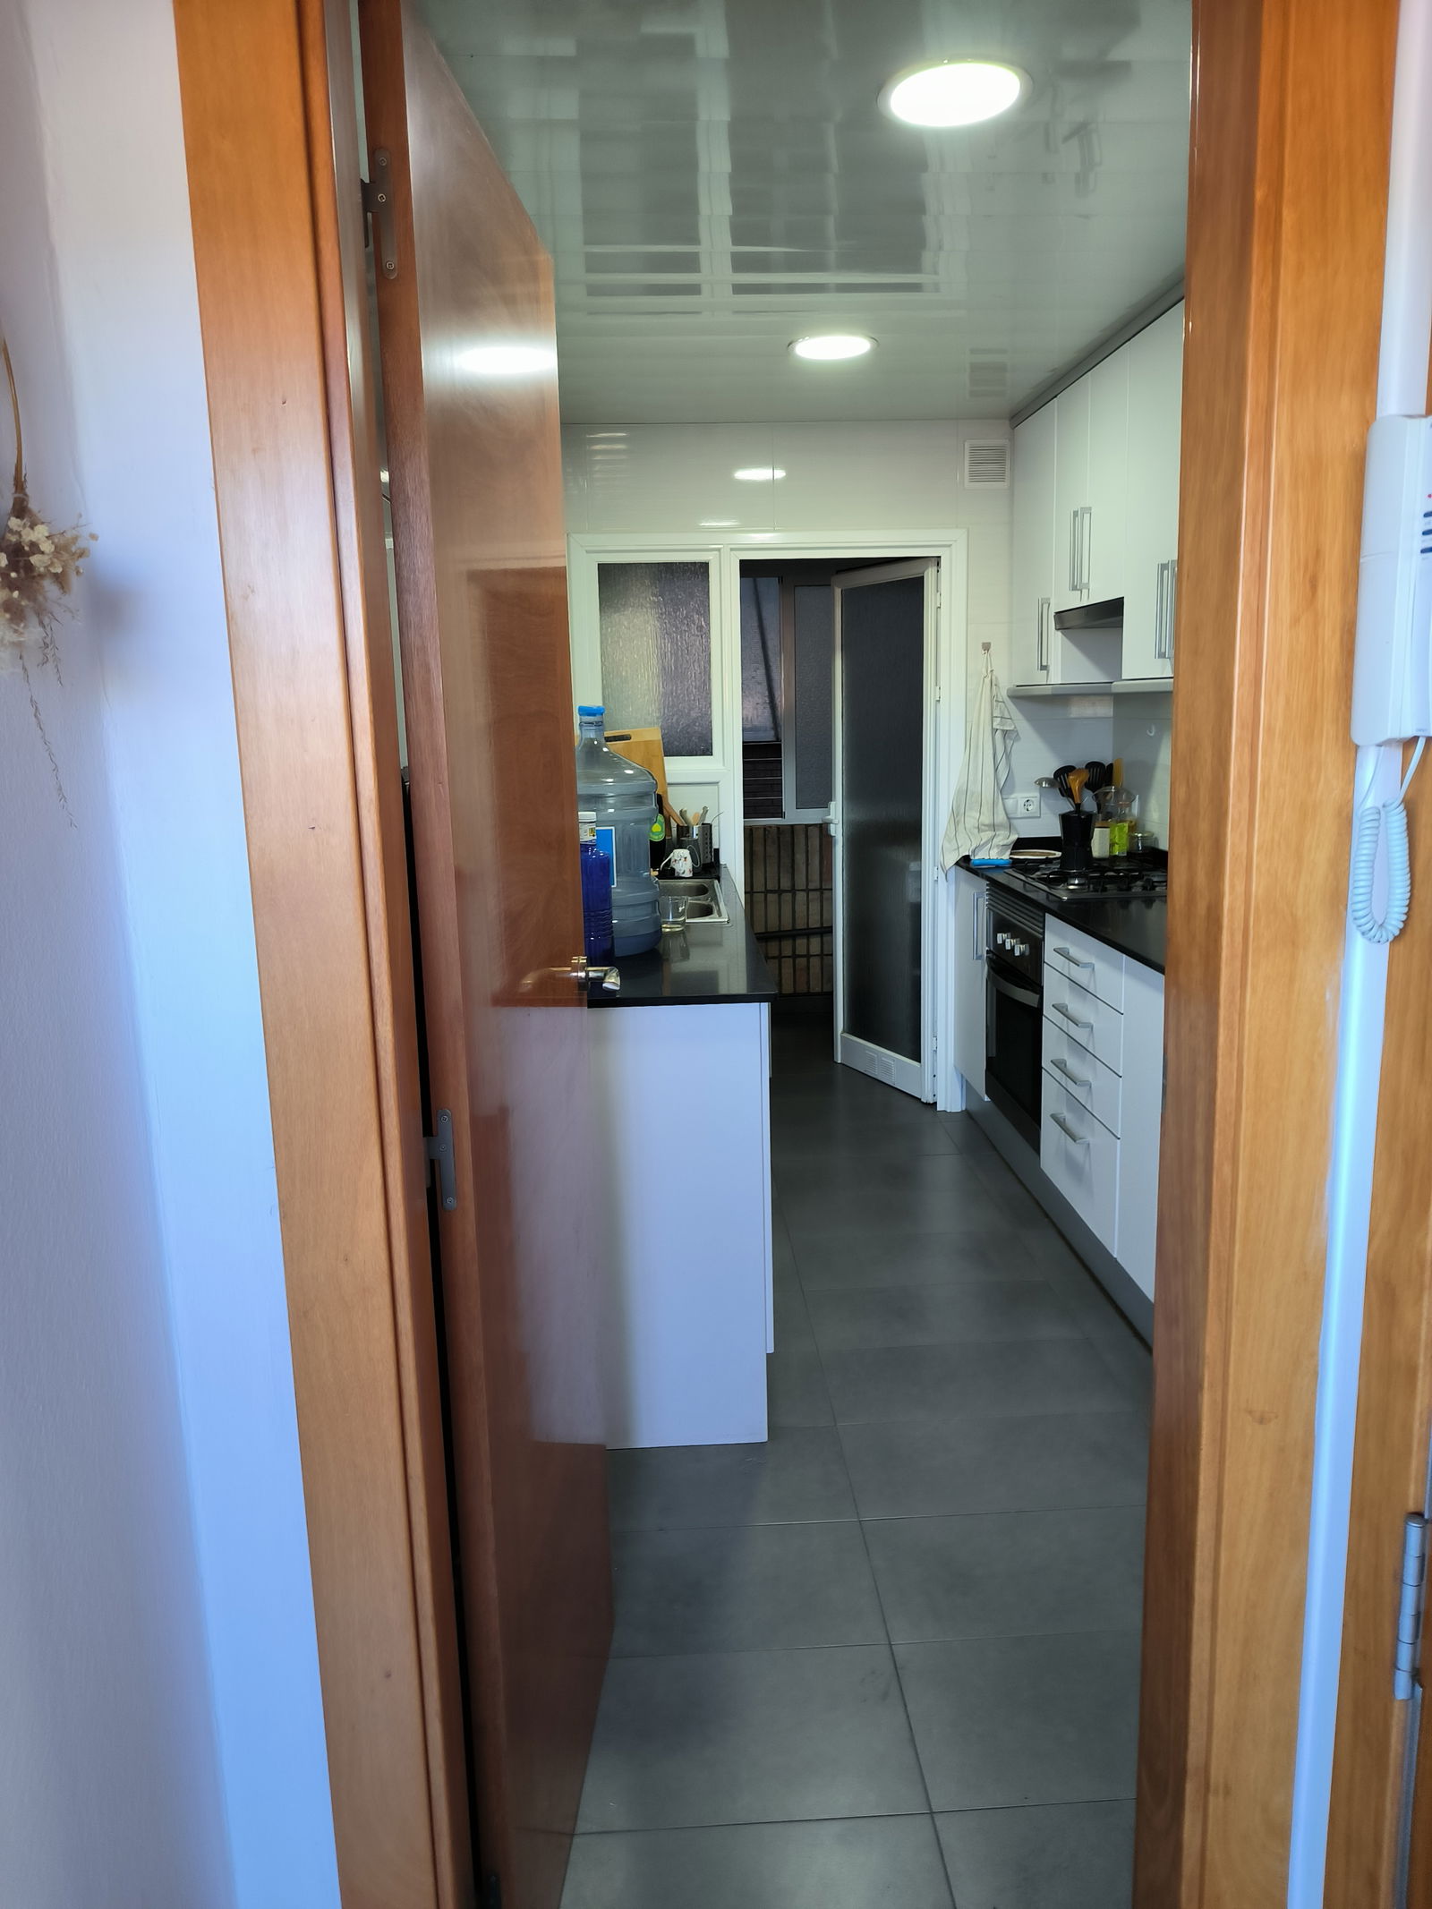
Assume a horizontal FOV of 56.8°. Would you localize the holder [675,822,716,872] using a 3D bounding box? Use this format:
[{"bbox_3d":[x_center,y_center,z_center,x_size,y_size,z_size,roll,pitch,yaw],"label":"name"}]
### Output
[{"bbox_3d":[-0.066,-0.351,4.226,0.120,0.140,0.110,-2,10,-2],"label":"holder"}]

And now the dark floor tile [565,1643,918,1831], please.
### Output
[{"bbox_3d":[-0.030,1.081,1.828,0.600,0.010,0.308,-2,11,-2],"label":"dark floor tile"}]

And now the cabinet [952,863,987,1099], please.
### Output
[{"bbox_3d":[1.106,0.077,4.334,0.570,0.692,0.450,-2,10,-2],"label":"cabinet"}]

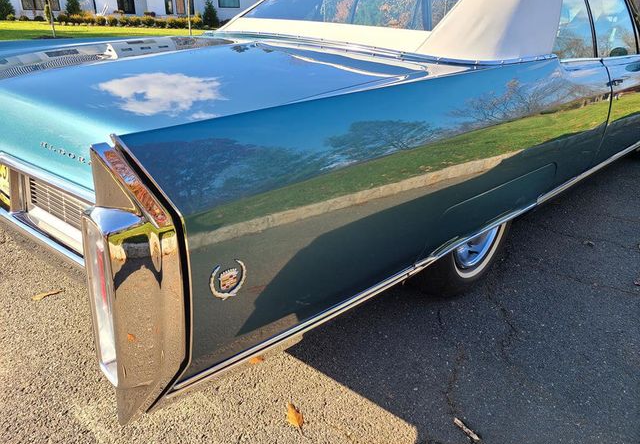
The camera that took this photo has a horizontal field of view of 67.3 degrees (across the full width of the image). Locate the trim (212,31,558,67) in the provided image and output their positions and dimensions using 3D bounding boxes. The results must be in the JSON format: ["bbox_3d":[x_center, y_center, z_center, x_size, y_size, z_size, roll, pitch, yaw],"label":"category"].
[{"bbox_3d":[0.201,-0.911,2.442,1.643,0.089,0.871,24,31,38],"label":"trim"}]

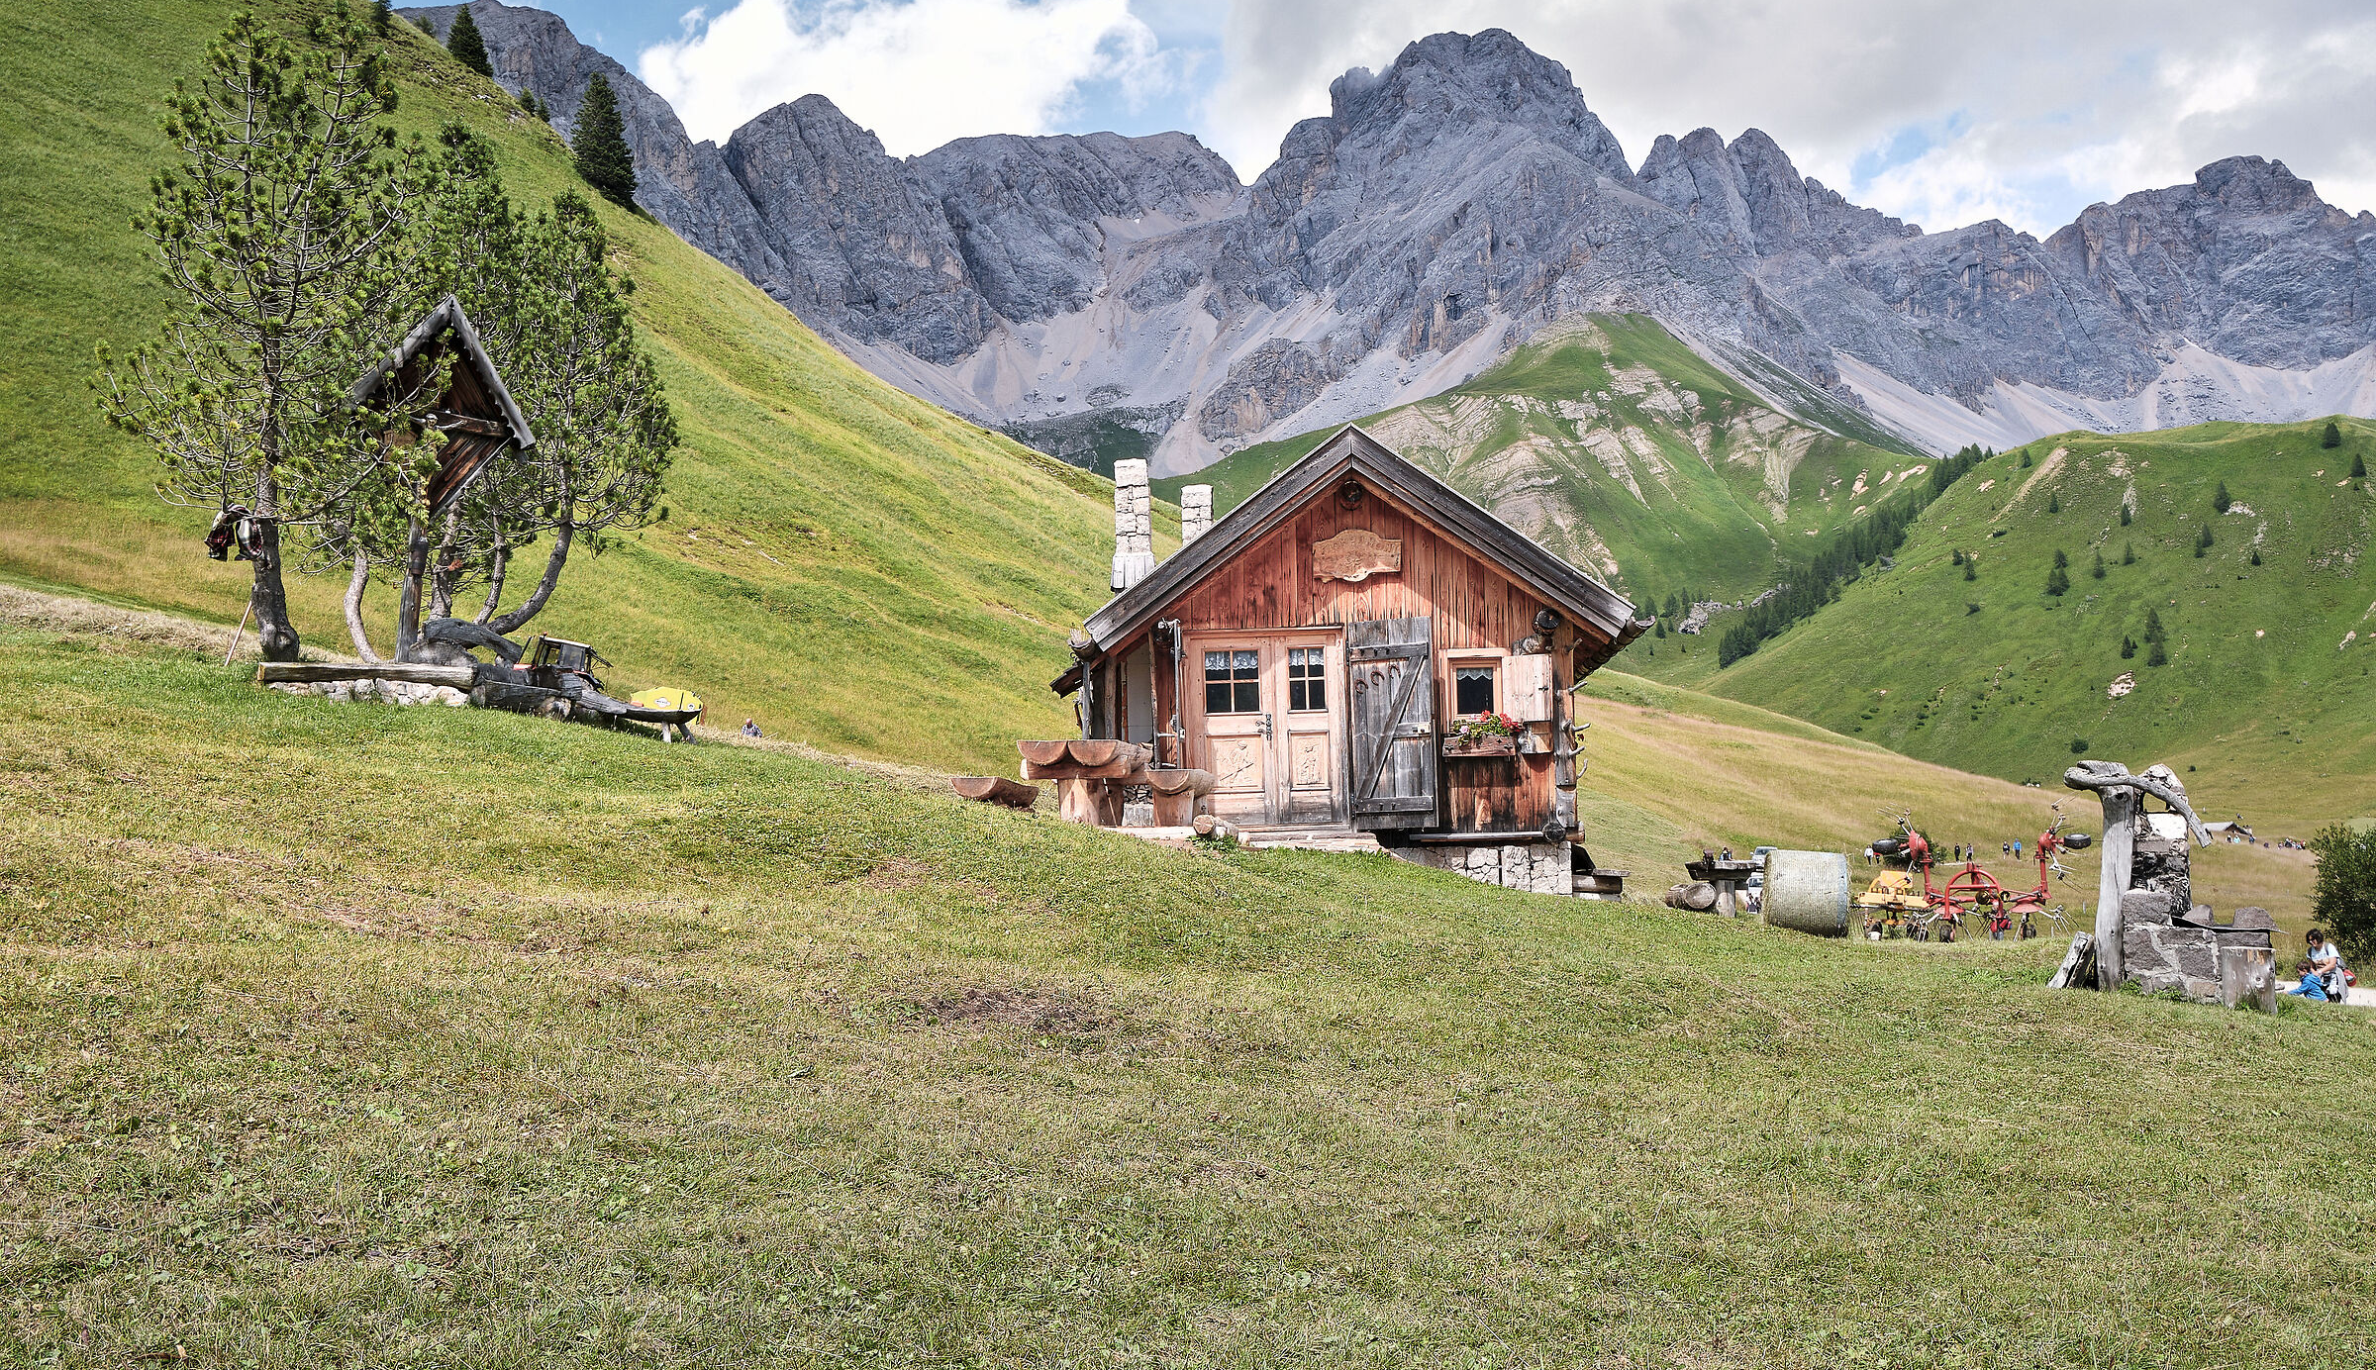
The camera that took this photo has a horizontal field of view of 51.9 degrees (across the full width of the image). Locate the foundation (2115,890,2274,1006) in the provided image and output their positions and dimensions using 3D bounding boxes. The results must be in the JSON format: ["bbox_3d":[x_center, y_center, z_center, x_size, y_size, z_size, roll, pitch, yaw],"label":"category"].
[{"bbox_3d":[8.594,2.230,20.800,1.180,0.950,0.900,0,-2,0],"label":"foundation"}]

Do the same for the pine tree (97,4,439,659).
[{"bbox_3d":[-8.475,-3.260,22.500,3.000,5.950,2.900,0,-2,0],"label":"pine tree"}]

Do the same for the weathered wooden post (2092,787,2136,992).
[{"bbox_3d":[7.730,1.707,20.400,0.300,1.680,0.300,0,-2,0],"label":"weathered wooden post"}]

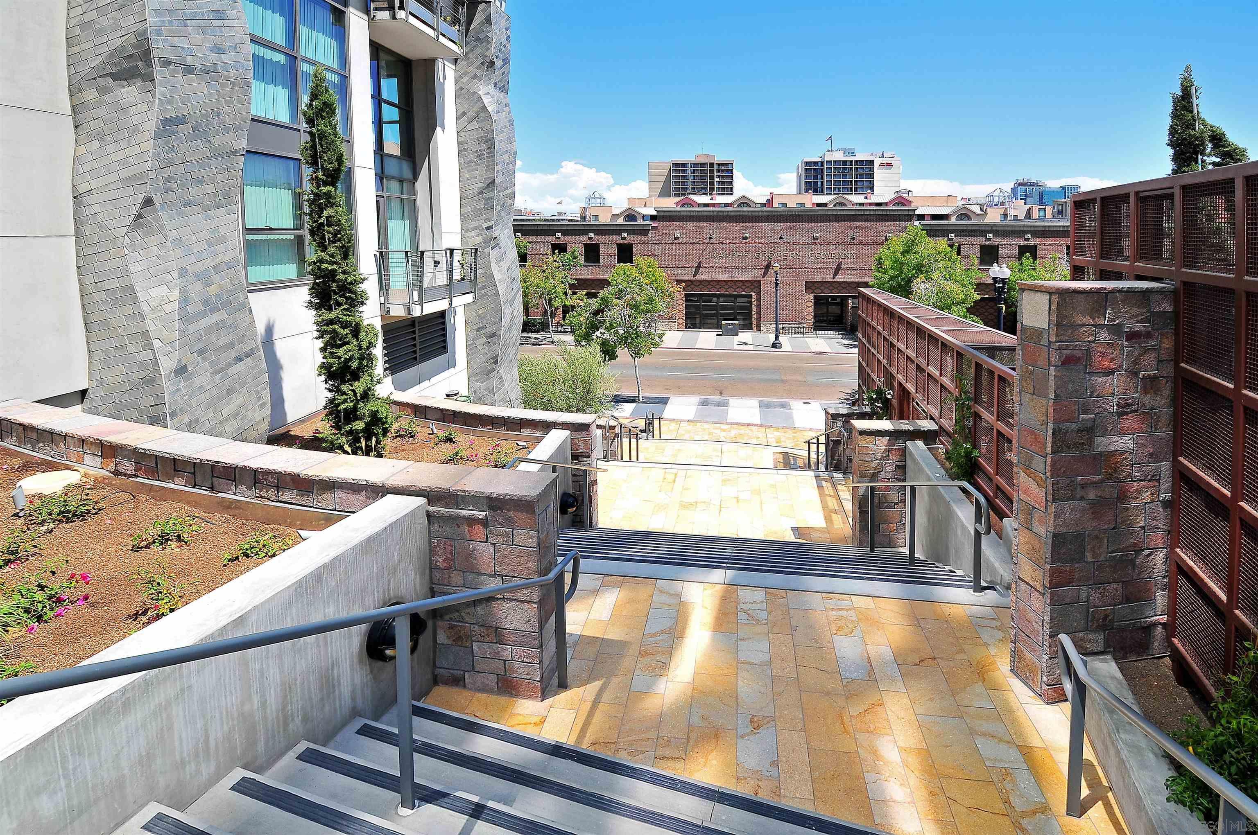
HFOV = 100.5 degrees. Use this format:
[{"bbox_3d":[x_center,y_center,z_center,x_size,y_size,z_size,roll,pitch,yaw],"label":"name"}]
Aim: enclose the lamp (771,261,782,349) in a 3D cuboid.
[{"bbox_3d":[7.603,-5.753,27.000,0.550,4.500,0.550,-1,11,0],"label":"lamp"}]

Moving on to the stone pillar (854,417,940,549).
[{"bbox_3d":[3.881,1.005,7.700,1.100,1.750,0.420,0,11,6],"label":"stone pillar"}]

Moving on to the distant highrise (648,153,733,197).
[{"bbox_3d":[30.993,-107.133,260.000,42.000,46.000,20.000,-1,11,0],"label":"distant highrise"}]

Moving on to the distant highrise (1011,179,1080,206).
[{"bbox_3d":[413.403,-203.529,520.000,68.000,62.000,40.000,1,11,10],"label":"distant highrise"}]

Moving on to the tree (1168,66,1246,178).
[{"bbox_3d":[8.282,-2.803,7.600,1.000,4.600,1.000,-1,11,0],"label":"tree"}]

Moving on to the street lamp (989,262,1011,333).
[{"bbox_3d":[12.614,-3.024,17.800,0.450,4.600,0.900,1,11,8],"label":"street lamp"}]

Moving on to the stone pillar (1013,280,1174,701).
[{"bbox_3d":[3.640,0.630,4.170,0.900,3.200,0.400,-1,11,-2],"label":"stone pillar"}]

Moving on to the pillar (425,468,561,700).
[{"bbox_3d":[-1.060,1.300,4.220,0.900,1.650,0.400,1,11,11],"label":"pillar"}]

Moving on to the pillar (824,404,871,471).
[{"bbox_3d":[5.187,0.584,12.200,1.100,1.600,0.420,0,11,5],"label":"pillar"}]

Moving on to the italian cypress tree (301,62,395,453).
[{"bbox_3d":[-3.698,-1.949,6.900,0.950,4.900,0.950,-1,11,0],"label":"italian cypress tree"}]

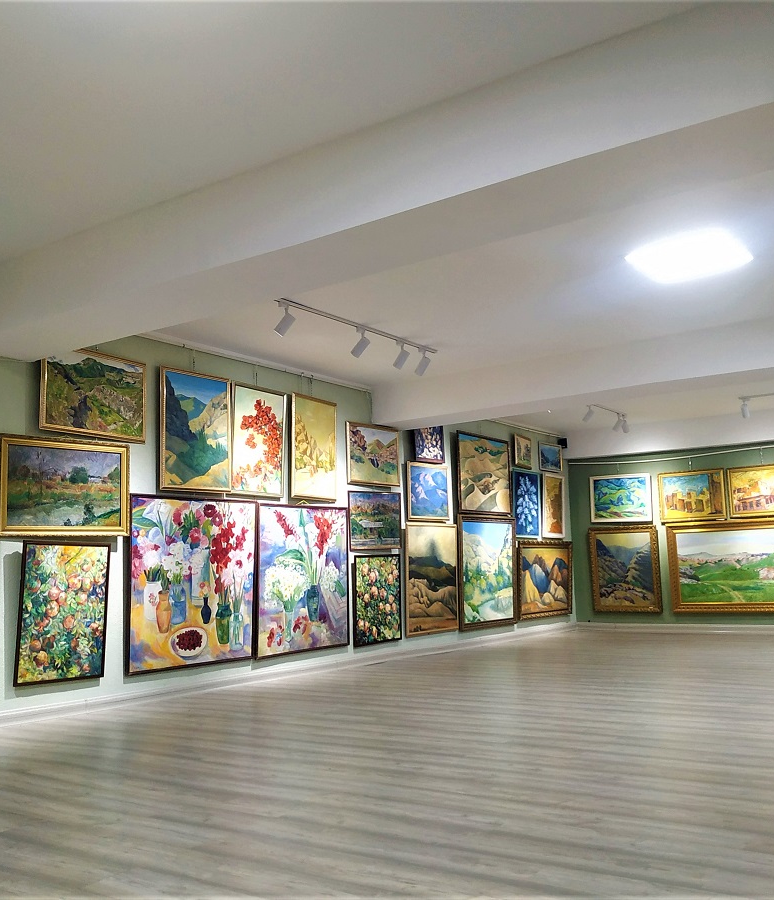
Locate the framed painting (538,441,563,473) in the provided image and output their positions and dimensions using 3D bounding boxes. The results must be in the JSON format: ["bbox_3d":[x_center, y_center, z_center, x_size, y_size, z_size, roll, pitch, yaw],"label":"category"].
[{"bbox_3d":[2.346,0.108,11.879,0.040,0.388,0.624,-6,-9,37],"label":"framed painting"}]

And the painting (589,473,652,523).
[{"bbox_3d":[3.284,0.689,11.689,0.870,0.656,0.040,-8,-9,37],"label":"painting"}]

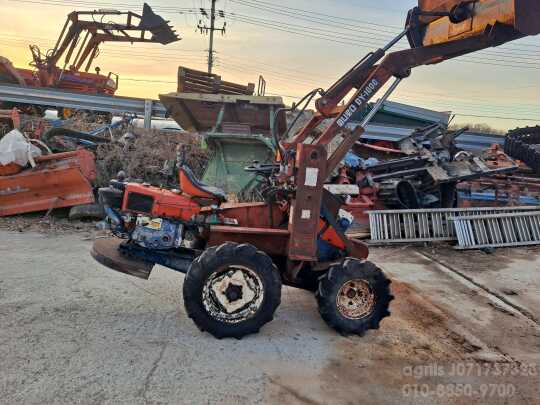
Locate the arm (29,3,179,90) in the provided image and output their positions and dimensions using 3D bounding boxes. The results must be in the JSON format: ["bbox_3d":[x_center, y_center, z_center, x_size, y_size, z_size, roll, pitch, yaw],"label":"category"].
[{"bbox_3d":[-3.991,-3.573,9.546,3.331,2.143,1.600,3,8,-6],"label":"arm"}]

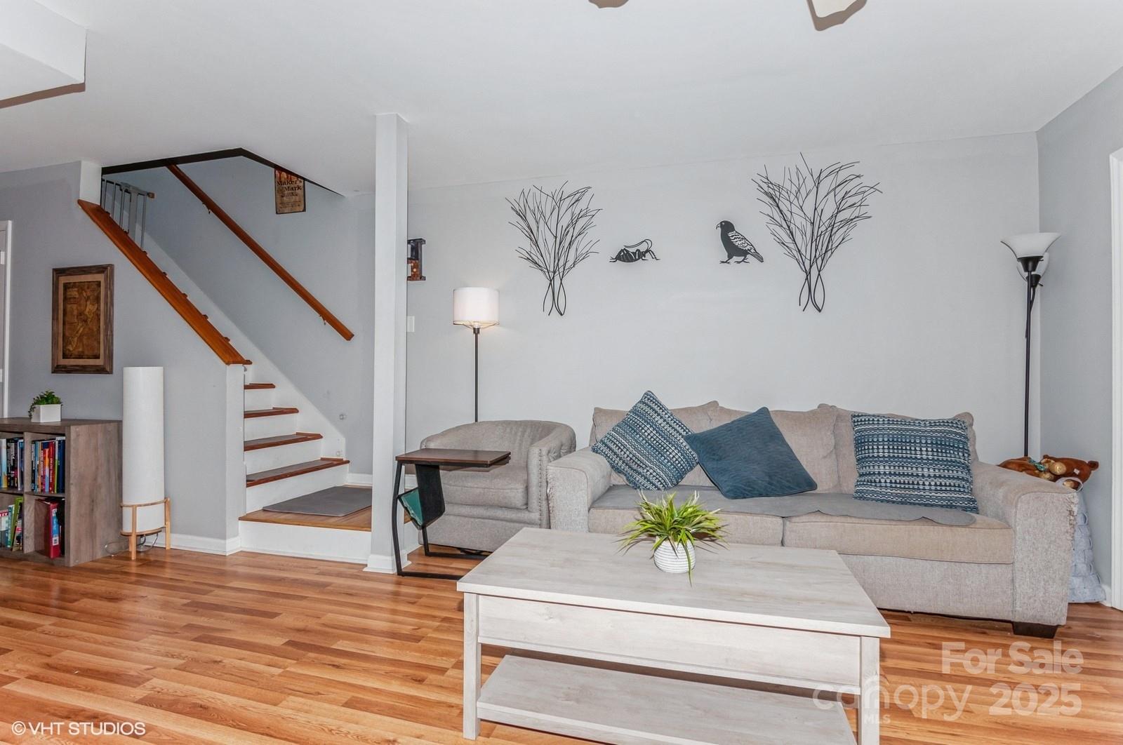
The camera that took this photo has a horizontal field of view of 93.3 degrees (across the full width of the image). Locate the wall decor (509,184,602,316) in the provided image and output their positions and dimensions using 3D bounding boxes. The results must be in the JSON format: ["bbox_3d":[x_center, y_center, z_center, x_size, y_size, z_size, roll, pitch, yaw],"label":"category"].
[{"bbox_3d":[-0.060,-0.866,3.698,0.700,0.955,0.040,0,-1,14],"label":"wall decor"}]

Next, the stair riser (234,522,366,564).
[{"bbox_3d":[-1.476,0.972,3.055,0.910,0.195,0.030,0,-1,14],"label":"stair riser"}]

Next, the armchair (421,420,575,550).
[{"bbox_3d":[-0.366,0.697,3.339,0.805,0.742,0.773,0,0,19],"label":"armchair"}]

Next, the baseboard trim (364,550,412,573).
[{"bbox_3d":[-0.956,1.023,2.920,0.180,0.097,0.180,0,-1,14],"label":"baseboard trim"}]

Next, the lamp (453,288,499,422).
[{"bbox_3d":[-0.599,0.236,3.737,0.314,1.669,0.314,0,0,15],"label":"lamp"}]

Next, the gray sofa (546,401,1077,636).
[{"bbox_3d":[1.087,0.617,2.791,2.147,0.894,0.941,0,0,15],"label":"gray sofa"}]

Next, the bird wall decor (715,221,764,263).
[{"bbox_3d":[1.172,-0.859,3.481,0.298,0.303,0.026,0,0,15],"label":"bird wall decor"}]

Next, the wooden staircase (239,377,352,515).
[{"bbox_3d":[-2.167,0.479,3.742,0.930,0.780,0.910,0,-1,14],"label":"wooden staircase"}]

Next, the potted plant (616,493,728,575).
[{"bbox_3d":[0.341,0.488,1.641,0.298,0.235,0.282,0,0,15],"label":"potted plant"}]

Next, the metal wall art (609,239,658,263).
[{"bbox_3d":[0.491,-0.817,3.563,0.340,0.178,0.025,0,-1,14],"label":"metal wall art"}]

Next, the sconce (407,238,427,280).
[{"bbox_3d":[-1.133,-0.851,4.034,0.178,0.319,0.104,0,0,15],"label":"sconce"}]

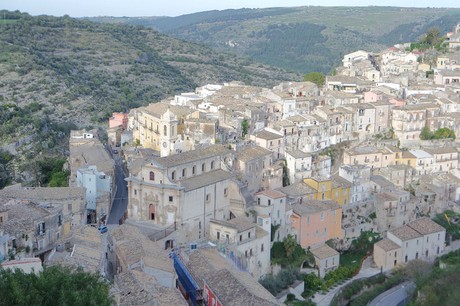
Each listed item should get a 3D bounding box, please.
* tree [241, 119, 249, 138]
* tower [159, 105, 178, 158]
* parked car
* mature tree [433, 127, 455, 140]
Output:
[{"bbox_3d":[6.170,-10.080,282.000,3.400,8.300,3.400,0,11,0],"label":"tree"},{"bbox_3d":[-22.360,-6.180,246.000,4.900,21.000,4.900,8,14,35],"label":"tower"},{"bbox_3d":[-40.750,24.640,218.000,1.650,1.470,3.800,5,13,24],"label":"parked car"},{"bbox_3d":[93.200,-8.240,295.000,9.400,6.000,8.000,4,12,17],"label":"mature tree"}]

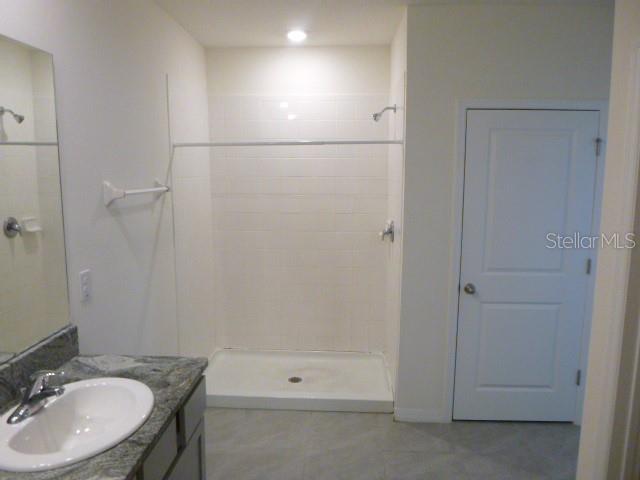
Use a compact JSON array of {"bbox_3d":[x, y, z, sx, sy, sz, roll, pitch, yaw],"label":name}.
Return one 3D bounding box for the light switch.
[{"bbox_3d":[-1.024,0.201,2.018,0.012,0.120,0.075,1,8,3],"label":"light switch"}]

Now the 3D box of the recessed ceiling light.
[{"bbox_3d":[-0.171,-1.497,3.401,0.152,0.040,0.152,1,8,3],"label":"recessed ceiling light"}]

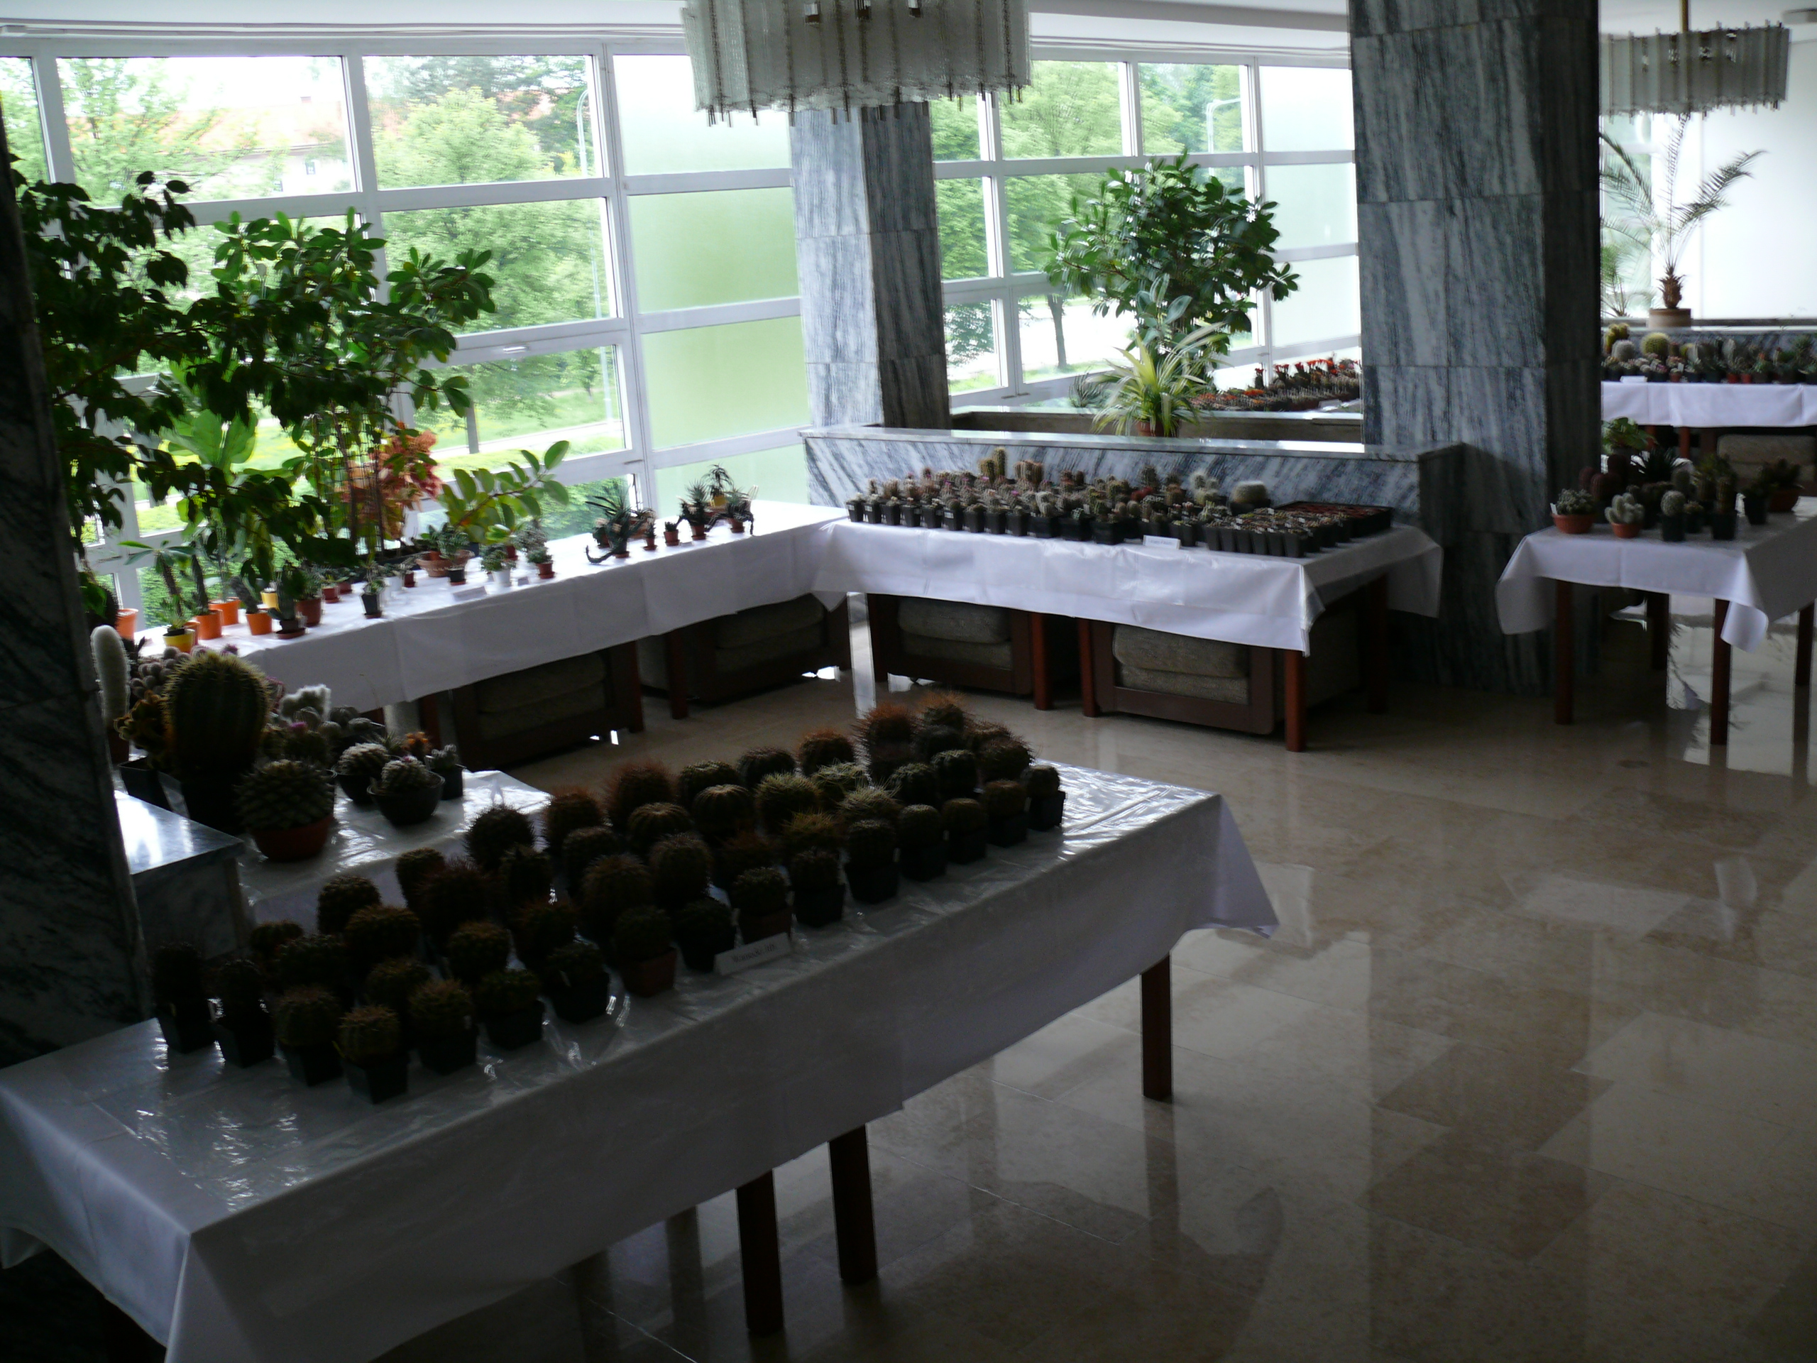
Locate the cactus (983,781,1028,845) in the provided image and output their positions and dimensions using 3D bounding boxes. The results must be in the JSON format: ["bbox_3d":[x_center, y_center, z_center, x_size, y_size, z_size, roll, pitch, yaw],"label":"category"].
[{"bbox_3d":[0.190,0.259,3.660,0.092,0.115,0.092,10,20,44],"label":"cactus"}]

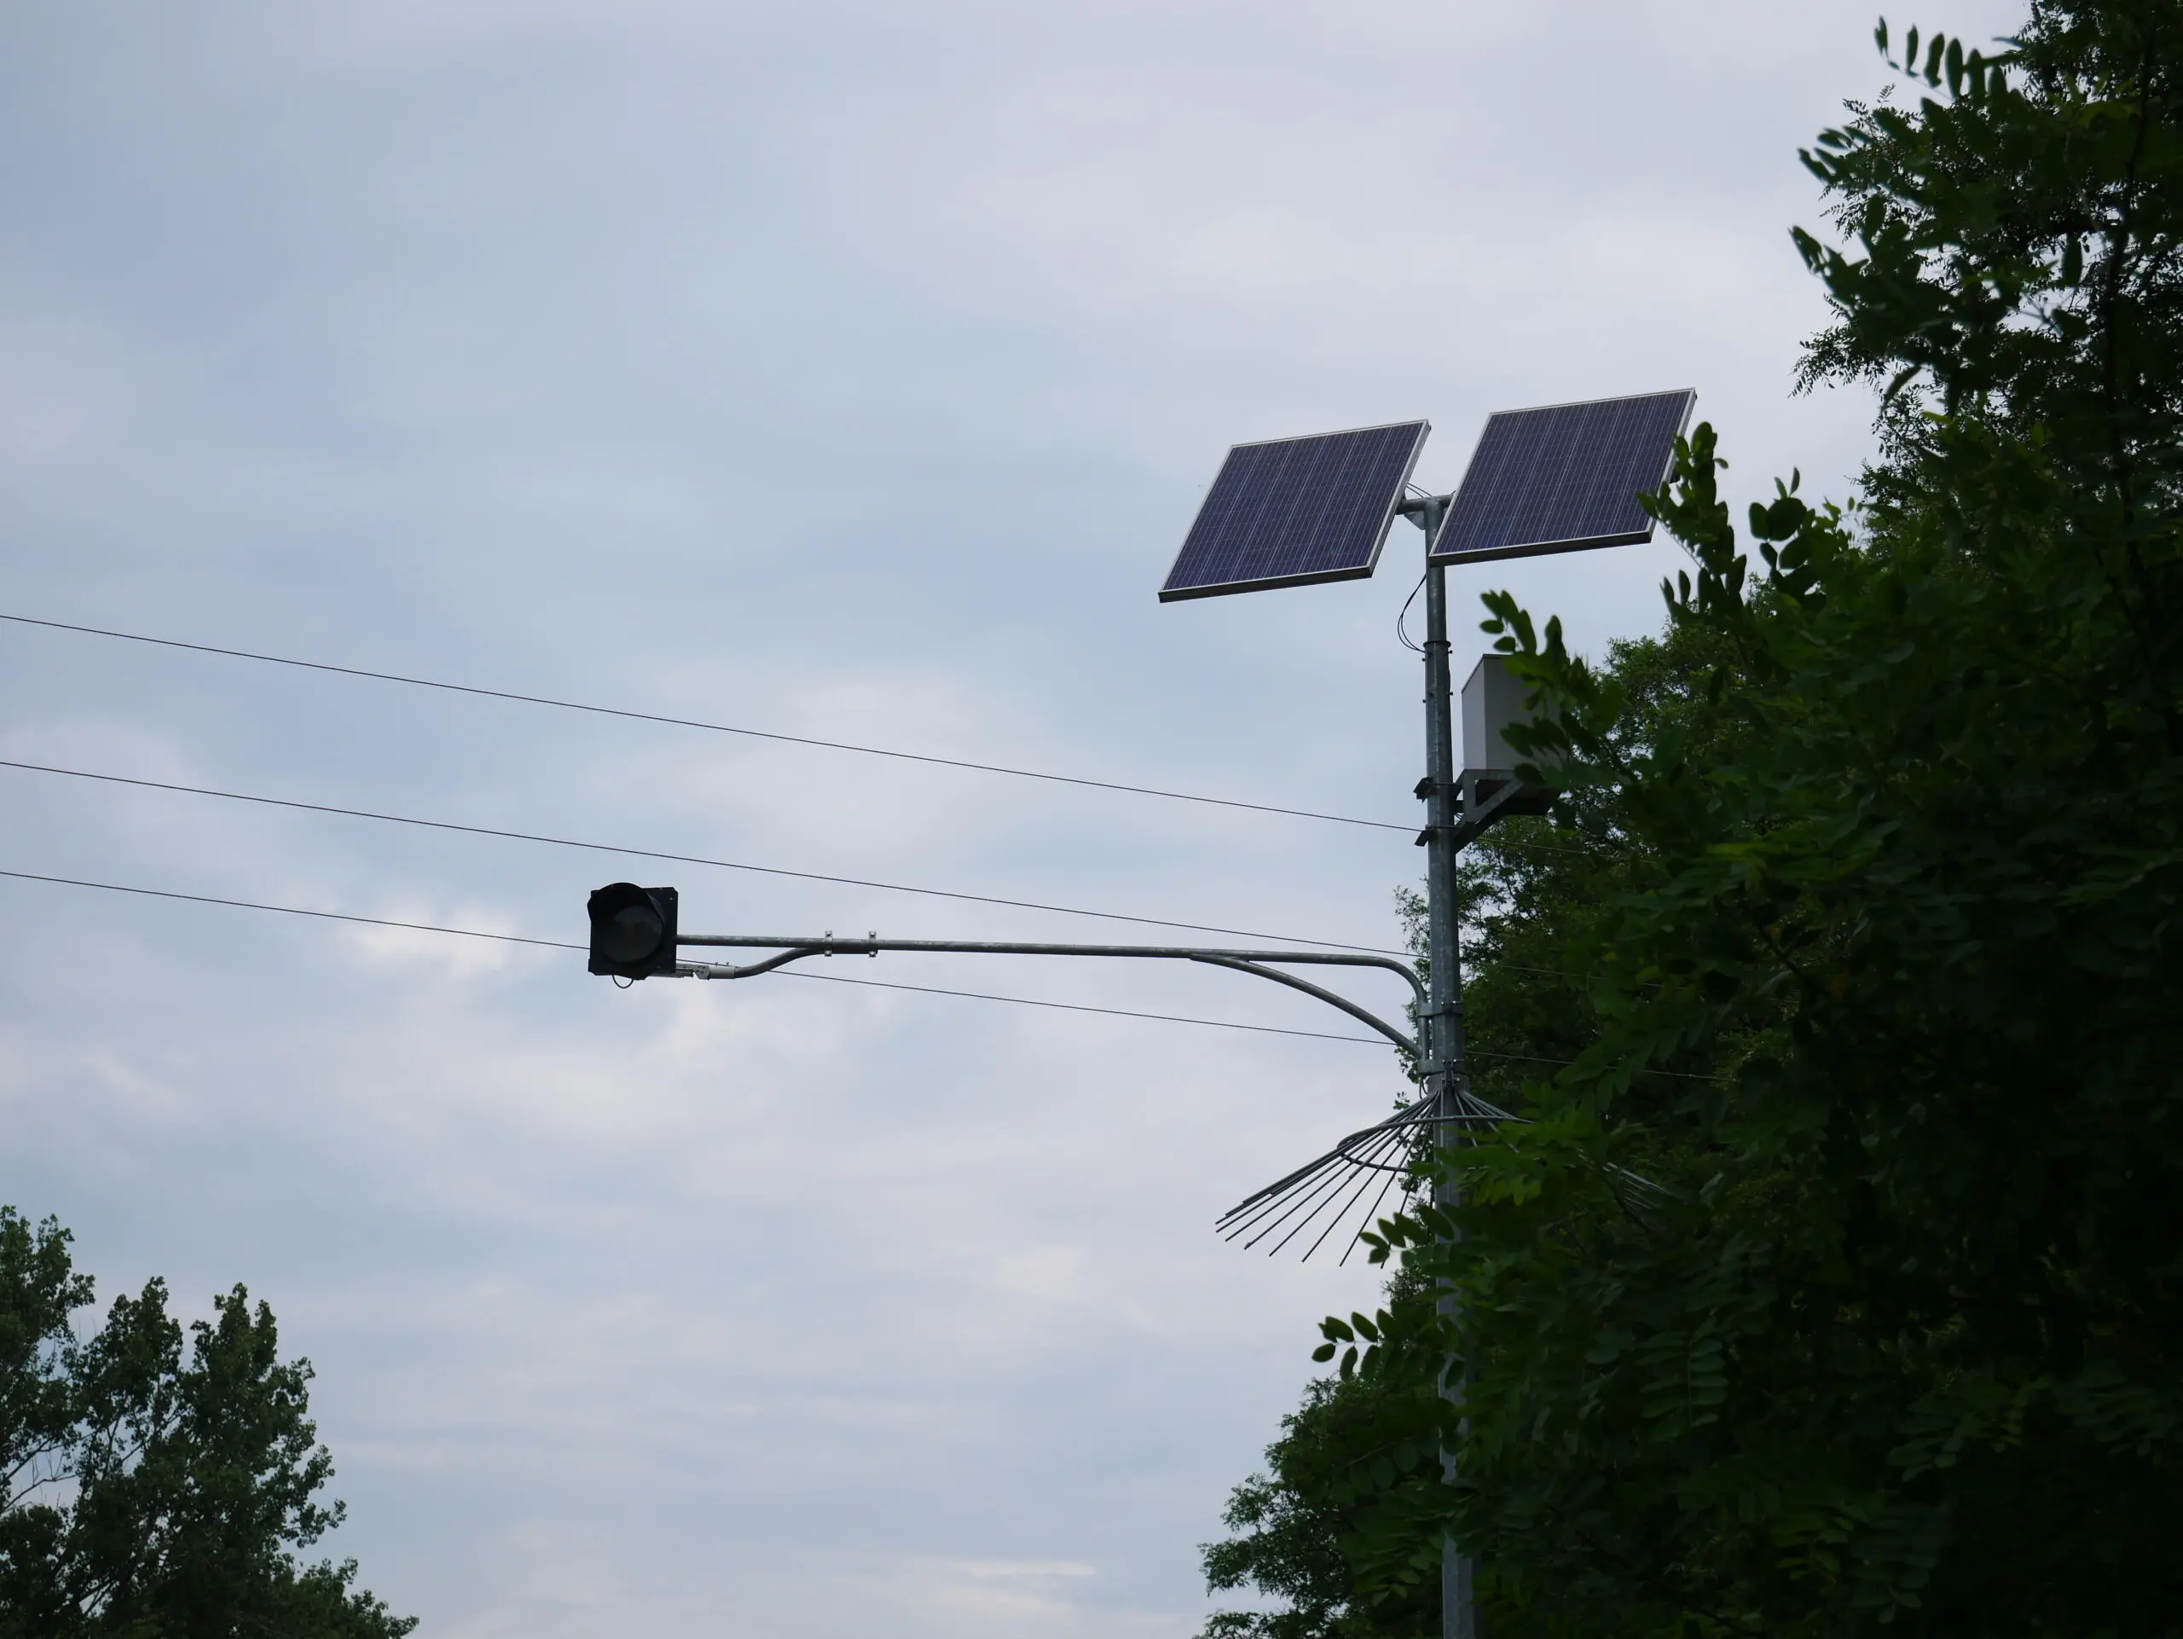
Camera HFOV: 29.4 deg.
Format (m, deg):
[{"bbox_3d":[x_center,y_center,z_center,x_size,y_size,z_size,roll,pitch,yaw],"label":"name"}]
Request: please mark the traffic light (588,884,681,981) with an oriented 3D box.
[{"bbox_3d":[-2.022,0.475,18.280,0.380,0.390,0.380,-2,-16,5],"label":"traffic light"}]

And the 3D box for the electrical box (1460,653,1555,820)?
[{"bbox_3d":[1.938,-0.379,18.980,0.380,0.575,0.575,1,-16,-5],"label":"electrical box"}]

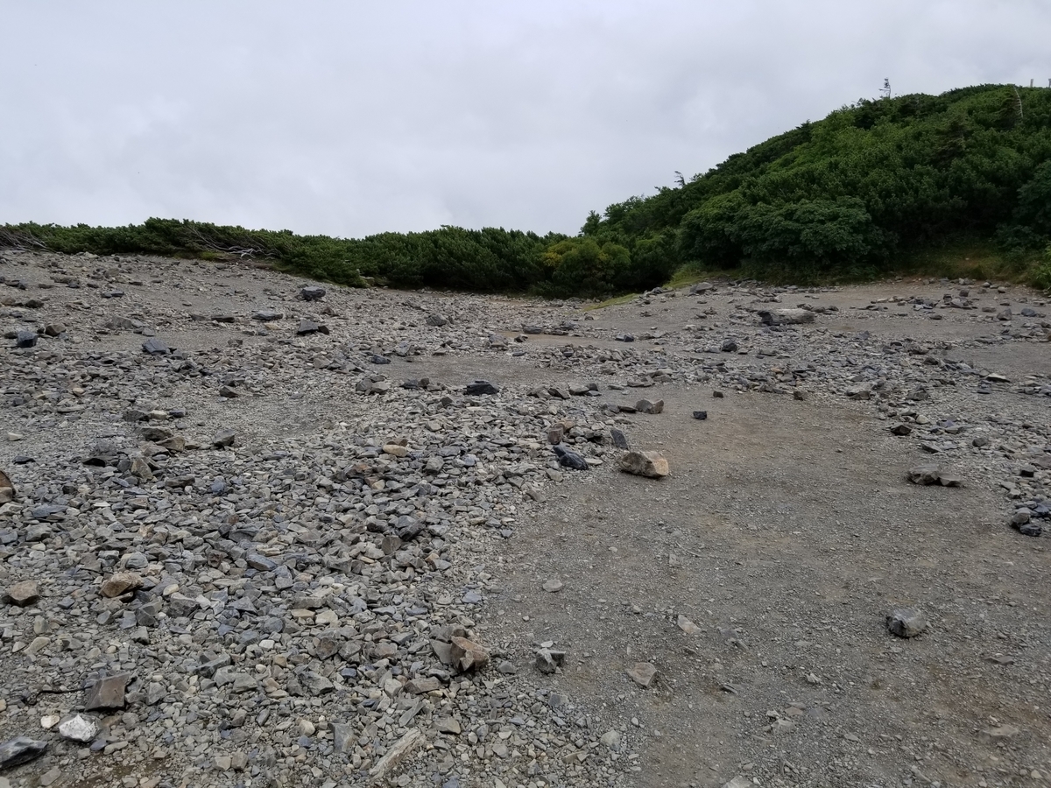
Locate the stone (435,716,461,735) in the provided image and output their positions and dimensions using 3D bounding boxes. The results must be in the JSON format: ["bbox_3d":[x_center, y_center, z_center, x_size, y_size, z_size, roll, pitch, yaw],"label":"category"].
[{"bbox_3d":[-0.251,1.071,2.552,0.079,0.034,0.059,0,5,-6],"label":"stone"}]

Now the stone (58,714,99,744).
[{"bbox_3d":[-1.484,1.109,2.620,0.122,0.070,0.100,-1,4,-25],"label":"stone"}]

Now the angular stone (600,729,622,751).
[{"bbox_3d":[0.267,1.081,2.464,0.065,0.050,0.062,1,5,6],"label":"angular stone"}]

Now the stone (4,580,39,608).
[{"bbox_3d":[-2.324,0.923,3.640,0.145,0.090,0.120,-1,4,-25],"label":"stone"}]

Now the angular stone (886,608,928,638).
[{"bbox_3d":[1.542,0.926,3.194,0.139,0.089,0.112,2,6,26],"label":"angular stone"}]

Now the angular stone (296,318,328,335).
[{"bbox_3d":[-3.728,-1.187,13.800,0.520,0.270,0.380,1,3,10],"label":"angular stone"}]

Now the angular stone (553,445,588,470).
[{"bbox_3d":[0.353,0.507,6.300,0.280,0.150,0.180,2,4,30],"label":"angular stone"}]

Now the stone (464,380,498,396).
[{"bbox_3d":[-0.464,-0.060,8.286,0.330,0.150,0.214,0,5,-3],"label":"stone"}]

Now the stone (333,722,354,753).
[{"bbox_3d":[-0.565,1.069,2.456,0.058,0.069,0.087,-1,5,-13],"label":"stone"}]

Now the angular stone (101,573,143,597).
[{"bbox_3d":[-1.915,0.907,3.740,0.190,0.085,0.130,-1,4,-25],"label":"angular stone"}]

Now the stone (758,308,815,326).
[{"bbox_3d":[5.153,-1.511,15.576,1.014,0.325,0.456,2,5,18],"label":"stone"}]

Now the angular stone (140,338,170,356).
[{"bbox_3d":[-5.110,-0.647,10.900,0.370,0.200,0.280,-1,3,-15],"label":"angular stone"}]

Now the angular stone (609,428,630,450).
[{"bbox_3d":[0.732,0.344,6.135,0.131,0.152,0.092,2,5,17],"label":"angular stone"}]

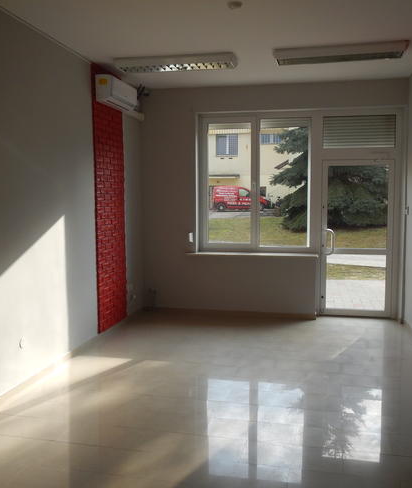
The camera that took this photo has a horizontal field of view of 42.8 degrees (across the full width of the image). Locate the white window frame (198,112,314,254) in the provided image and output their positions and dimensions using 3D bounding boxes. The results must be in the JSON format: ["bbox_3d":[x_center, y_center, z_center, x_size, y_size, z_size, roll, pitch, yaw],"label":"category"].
[{"bbox_3d":[0.662,-0.797,7.037,1.554,1.872,0.091,1,5,12],"label":"white window frame"}]

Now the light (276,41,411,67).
[{"bbox_3d":[1.325,-1.884,5.239,1.268,0.085,0.332,1,5,12],"label":"light"}]

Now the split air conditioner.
[{"bbox_3d":[-1.020,-1.732,6.150,0.187,0.291,0.861,1,5,12],"label":"split air conditioner"}]

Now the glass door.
[{"bbox_3d":[1.956,-0.057,6.833,0.904,2.052,0.083,1,5,12],"label":"glass door"}]

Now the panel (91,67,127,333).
[{"bbox_3d":[-1.125,-0.501,6.233,0.033,2.964,0.853,1,5,12],"label":"panel"}]

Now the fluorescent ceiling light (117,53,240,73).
[{"bbox_3d":[-0.311,-1.901,5.570,1.250,0.085,0.340,1,5,12],"label":"fluorescent ceiling light"}]

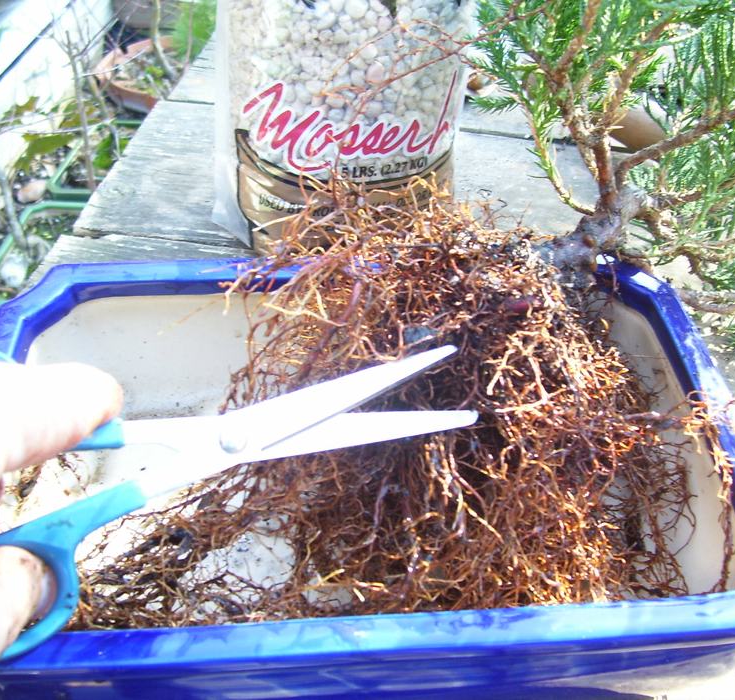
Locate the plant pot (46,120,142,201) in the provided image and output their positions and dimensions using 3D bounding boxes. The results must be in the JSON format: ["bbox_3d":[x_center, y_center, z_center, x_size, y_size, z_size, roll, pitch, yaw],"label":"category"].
[{"bbox_3d":[-0.275,-0.212,1.148,0.190,0.060,0.168,5,44,4],"label":"plant pot"}]

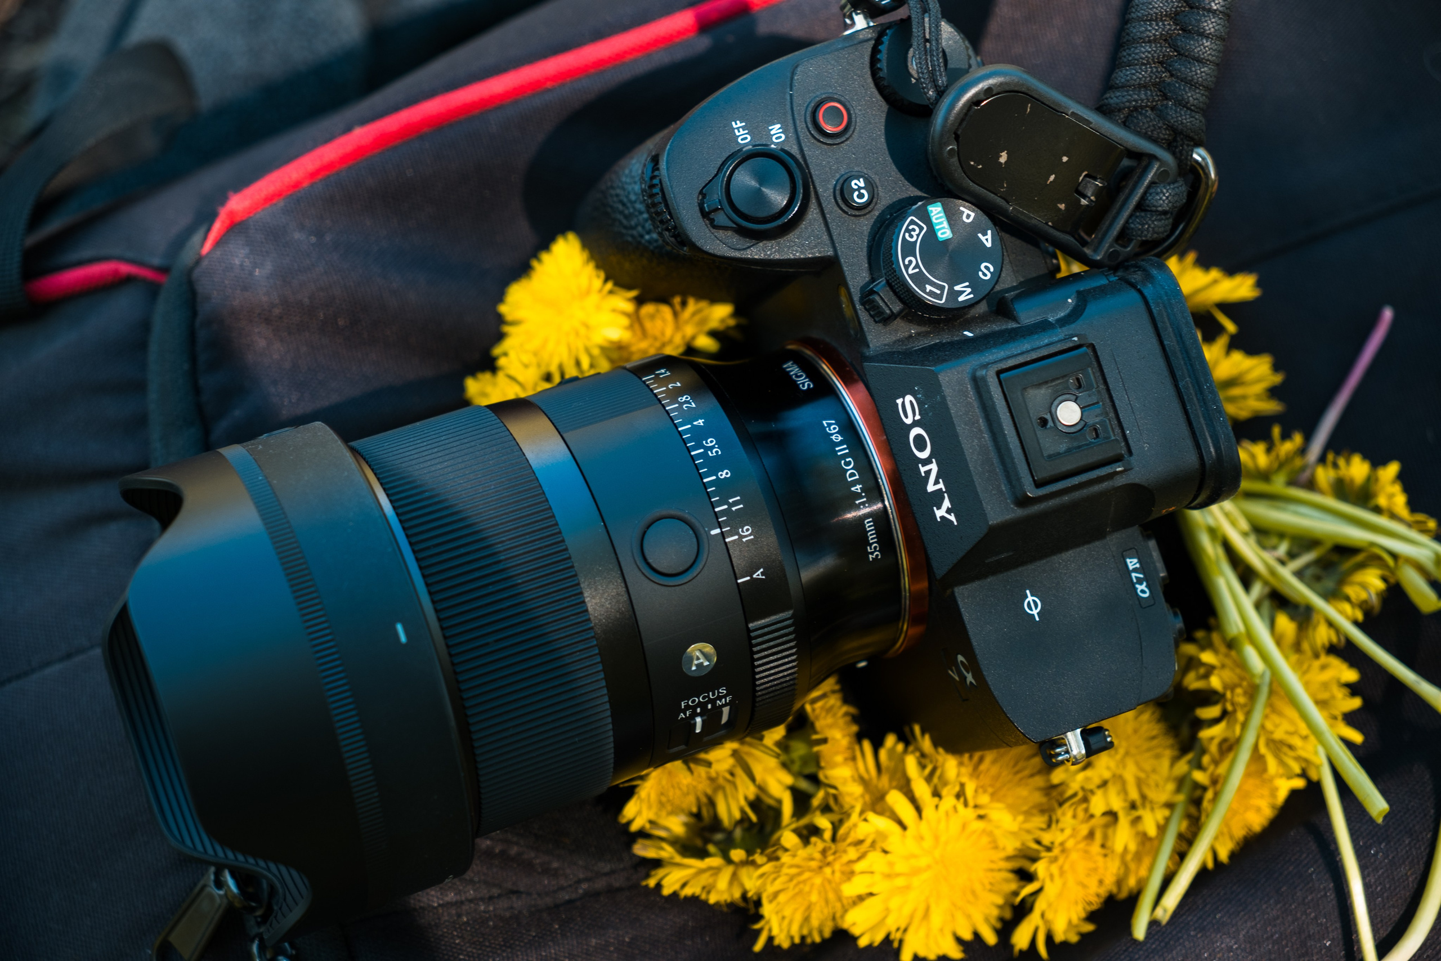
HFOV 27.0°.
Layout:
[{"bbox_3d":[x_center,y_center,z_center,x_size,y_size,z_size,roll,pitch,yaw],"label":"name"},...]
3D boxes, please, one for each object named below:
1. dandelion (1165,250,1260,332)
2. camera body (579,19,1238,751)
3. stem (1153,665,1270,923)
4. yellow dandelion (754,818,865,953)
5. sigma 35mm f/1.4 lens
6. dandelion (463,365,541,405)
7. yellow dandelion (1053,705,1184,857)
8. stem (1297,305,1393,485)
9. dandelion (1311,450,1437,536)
[{"bbox_3d":[0.099,-0.039,0.615,0.026,0.021,0.021,-18,87,-18],"label":"dandelion"},{"bbox_3d":[0.030,-0.013,0.556,0.081,0.097,0.131,-18,87,-18],"label":"camera body"},{"bbox_3d":[0.098,0.063,0.600,0.003,0.003,0.055,25,87,-12],"label":"stem"},{"bbox_3d":[0.017,0.079,0.584,0.026,0.021,0.026,2,81,-16],"label":"yellow dandelion"},{"bbox_3d":[-0.038,0.023,0.540,0.137,0.087,0.087,-18,87,-18],"label":"sigma 35mm f/1.4 lens"},{"bbox_3d":[-0.042,-0.017,0.584,0.025,0.020,0.021,-18,87,-18],"label":"dandelion"},{"bbox_3d":[0.078,0.059,0.597,0.027,0.023,0.029,2,81,-16],"label":"yellow dandelion"},{"bbox_3d":[0.130,-0.017,0.624,0.003,0.003,0.043,29,82,-10],"label":"stem"},{"bbox_3d":[0.134,0.003,0.616,0.027,0.020,0.023,-18,87,-18],"label":"dandelion"}]

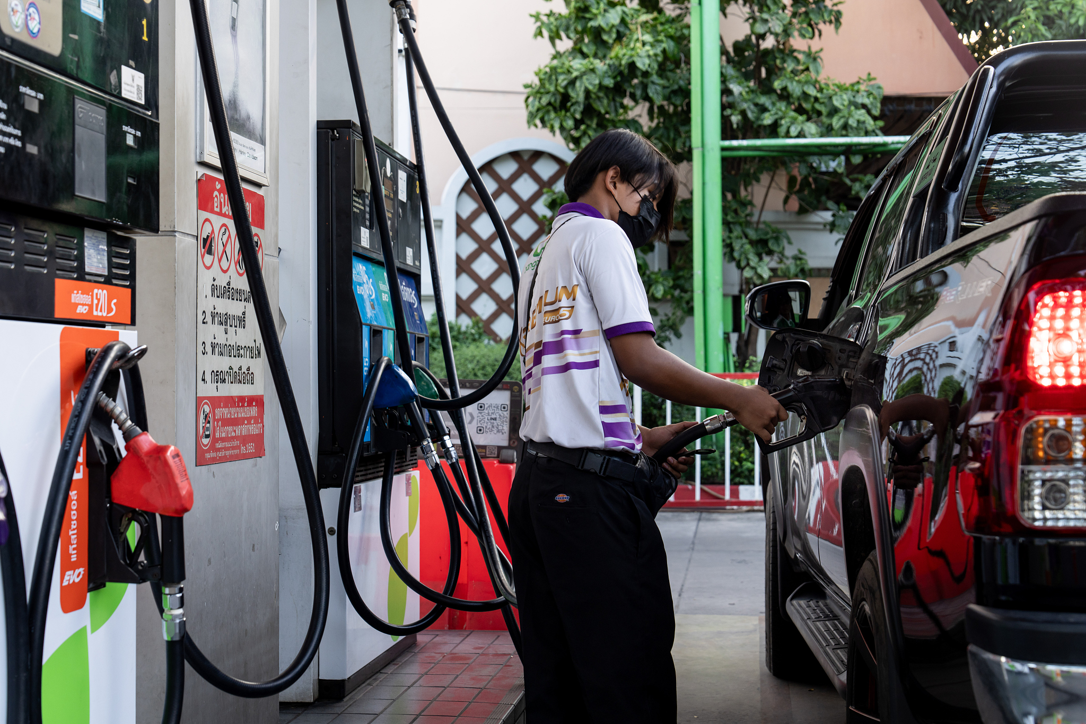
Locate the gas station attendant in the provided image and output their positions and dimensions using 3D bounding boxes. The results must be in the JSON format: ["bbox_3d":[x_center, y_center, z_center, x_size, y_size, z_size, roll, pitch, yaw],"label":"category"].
[{"bbox_3d":[0.190,0.313,3.830,0.540,1.640,0.480,0,-1,-30],"label":"gas station attendant"}]

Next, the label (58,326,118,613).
[{"bbox_3d":[-0.761,0.176,2.945,0.010,0.464,0.253,0,0,8],"label":"label"}]

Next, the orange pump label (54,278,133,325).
[{"bbox_3d":[-0.759,-0.101,2.966,0.010,0.064,0.334,0,0,8],"label":"orange pump label"}]

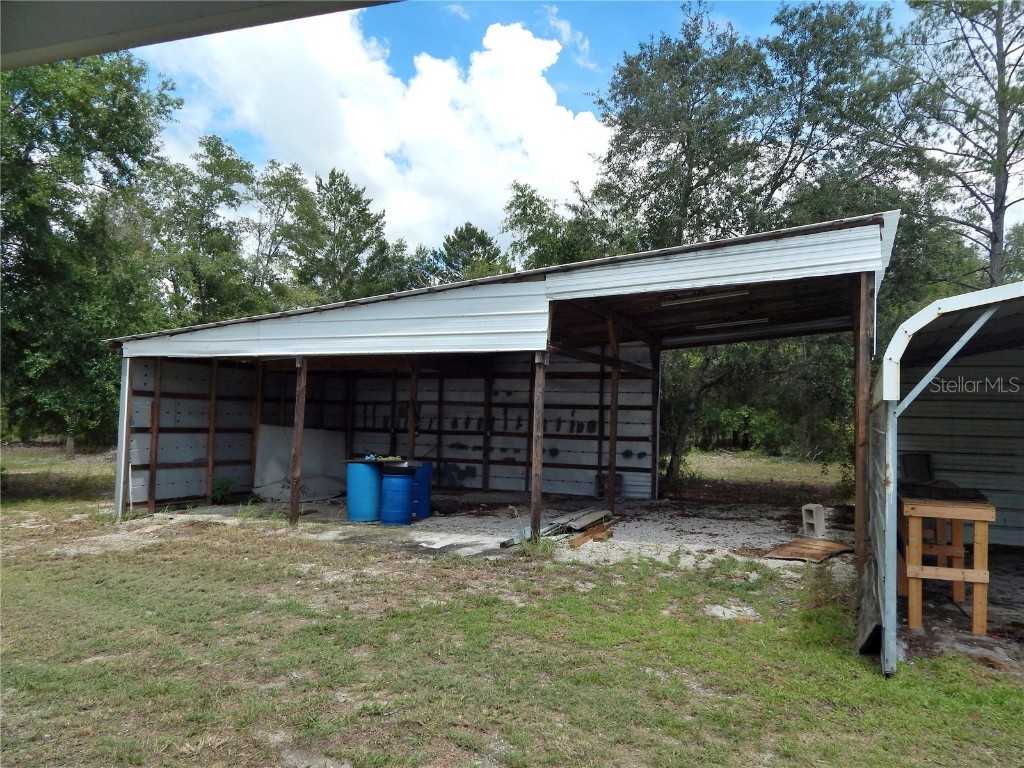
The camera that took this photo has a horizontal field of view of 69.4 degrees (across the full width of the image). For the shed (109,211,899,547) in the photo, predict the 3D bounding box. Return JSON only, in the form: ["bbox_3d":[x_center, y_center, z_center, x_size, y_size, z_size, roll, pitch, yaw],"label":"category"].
[{"bbox_3d":[-0.101,0.243,12.604,11.383,3.862,6.255,0,-3,23],"label":"shed"}]

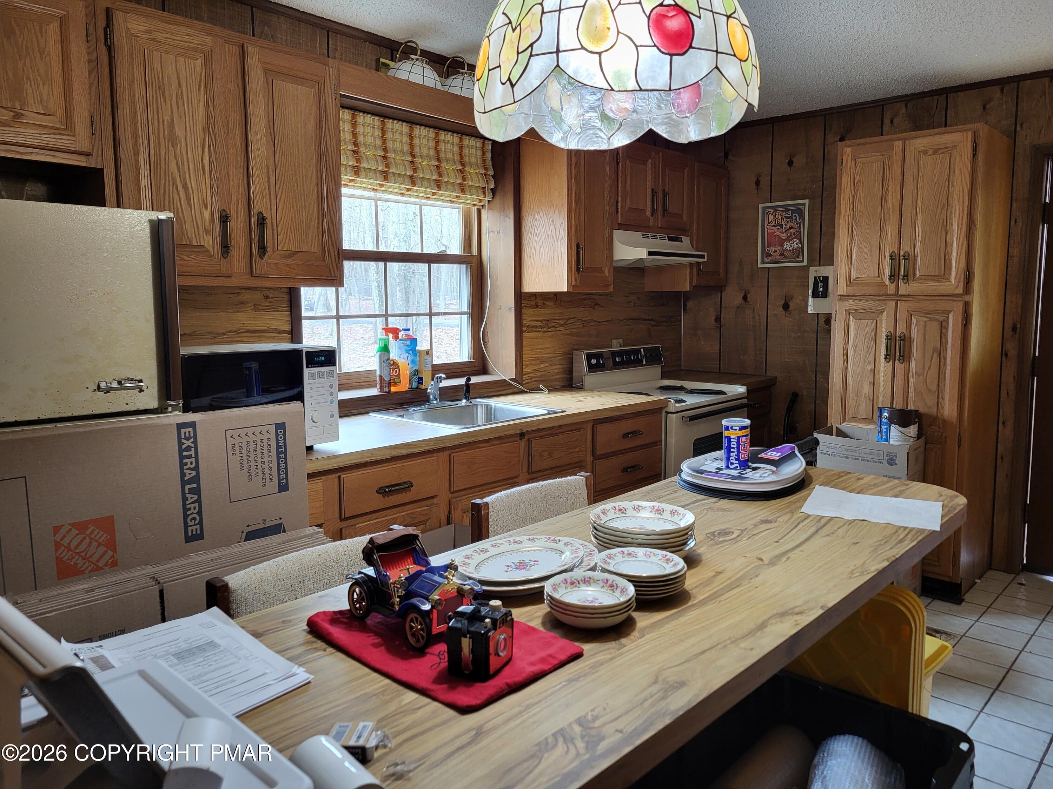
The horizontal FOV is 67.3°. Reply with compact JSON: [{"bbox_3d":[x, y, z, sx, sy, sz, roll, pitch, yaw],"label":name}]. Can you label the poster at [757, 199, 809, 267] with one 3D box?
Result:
[{"bbox_3d":[1.489,-0.928,4.590,0.298,0.366,0.022,6,9,42],"label":"poster"}]

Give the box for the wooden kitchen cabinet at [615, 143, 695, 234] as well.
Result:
[{"bbox_3d":[0.579,-1.101,4.326,0.329,0.458,0.764,6,9,42],"label":"wooden kitchen cabinet"}]

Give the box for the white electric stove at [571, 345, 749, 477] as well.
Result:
[{"bbox_3d":[0.745,0.309,4.354,0.690,1.112,0.764,6,9,42],"label":"white electric stove"}]

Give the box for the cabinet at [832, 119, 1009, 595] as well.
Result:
[{"bbox_3d":[1.919,-0.156,3.898,0.620,2.114,0.593,6,9,42],"label":"cabinet"}]

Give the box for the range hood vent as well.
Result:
[{"bbox_3d":[0.630,-0.796,4.318,0.458,0.150,0.764,6,9,42],"label":"range hood vent"}]

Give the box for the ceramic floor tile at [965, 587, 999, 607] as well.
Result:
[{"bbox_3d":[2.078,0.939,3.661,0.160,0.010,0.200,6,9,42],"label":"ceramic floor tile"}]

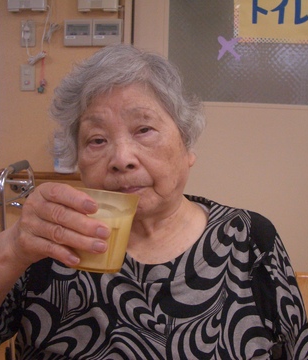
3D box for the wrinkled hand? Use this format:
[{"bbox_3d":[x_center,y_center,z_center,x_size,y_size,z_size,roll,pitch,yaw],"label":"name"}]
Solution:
[{"bbox_3d":[-0.095,0.044,0.497,0.100,0.080,0.088,18,-2,-6],"label":"wrinkled hand"}]

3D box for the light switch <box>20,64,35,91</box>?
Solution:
[{"bbox_3d":[-0.587,-0.479,2.260,0.070,0.120,0.011,3,4,13],"label":"light switch"}]

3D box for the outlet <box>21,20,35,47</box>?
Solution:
[{"bbox_3d":[-0.582,-0.679,2.245,0.070,0.120,0.012,3,4,13],"label":"outlet"}]

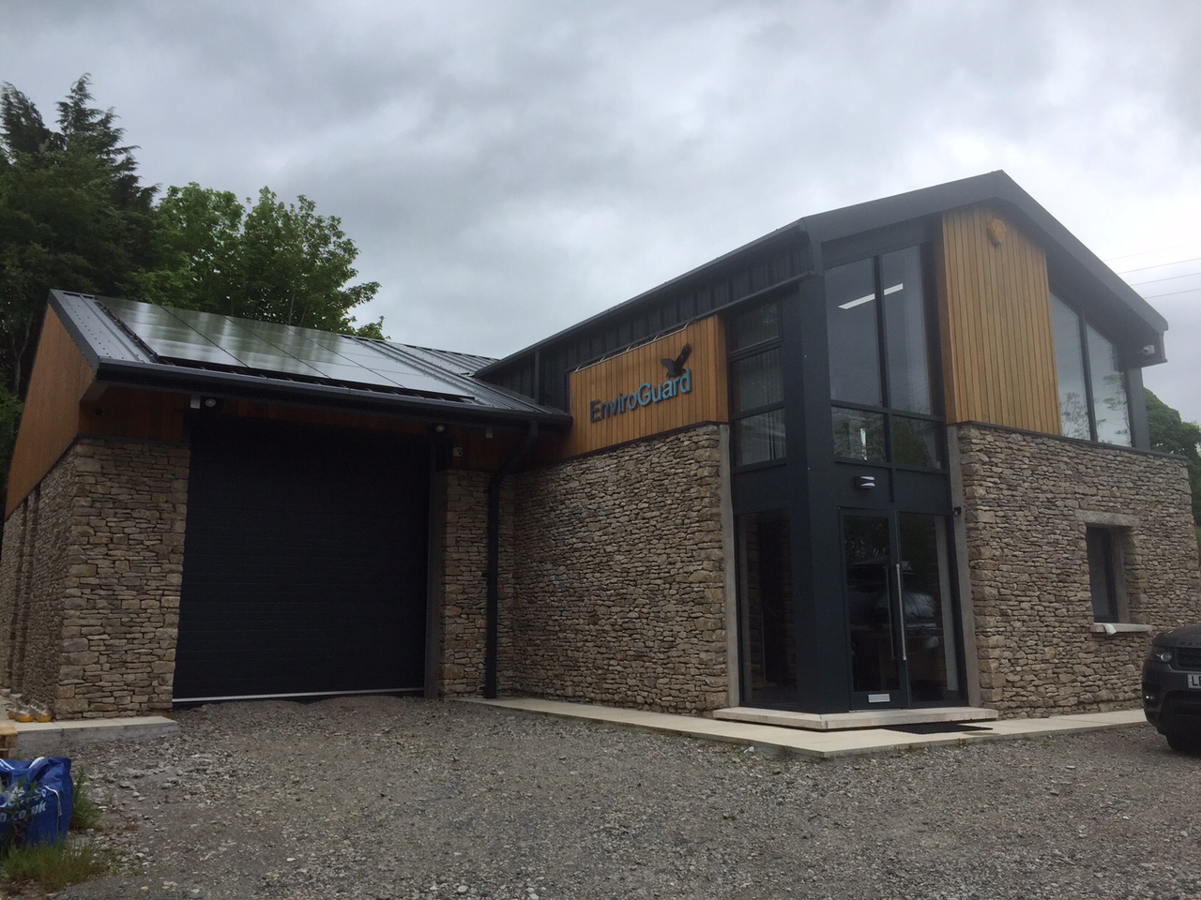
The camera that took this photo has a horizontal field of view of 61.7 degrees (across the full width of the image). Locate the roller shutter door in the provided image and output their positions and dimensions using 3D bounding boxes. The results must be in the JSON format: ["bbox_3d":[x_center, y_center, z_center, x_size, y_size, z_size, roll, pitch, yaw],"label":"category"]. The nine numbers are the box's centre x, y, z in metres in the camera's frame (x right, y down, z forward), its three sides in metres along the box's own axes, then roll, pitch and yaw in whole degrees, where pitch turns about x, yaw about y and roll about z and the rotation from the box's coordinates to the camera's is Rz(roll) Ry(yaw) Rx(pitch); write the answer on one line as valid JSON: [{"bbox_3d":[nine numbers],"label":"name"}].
[{"bbox_3d":[-3.973,1.489,13.882,3.420,3.718,0.124,6,-12,-33],"label":"roller shutter door"}]

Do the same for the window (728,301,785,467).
[{"bbox_3d":[1.746,-0.733,11.242,0.103,1.864,0.865,6,-12,-33],"label":"window"}]

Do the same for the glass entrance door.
[{"bbox_3d":[3.290,1.729,10.975,1.792,2.111,0.103,6,-12,-33],"label":"glass entrance door"}]

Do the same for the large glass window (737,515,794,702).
[{"bbox_3d":[1.772,1.706,10.808,0.103,2.081,0.855,6,-12,-33],"label":"large glass window"}]

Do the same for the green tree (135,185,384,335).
[{"bbox_3d":[-11.505,-1.845,32.767,8.500,14.500,8.000,6,-12,-33],"label":"green tree"}]

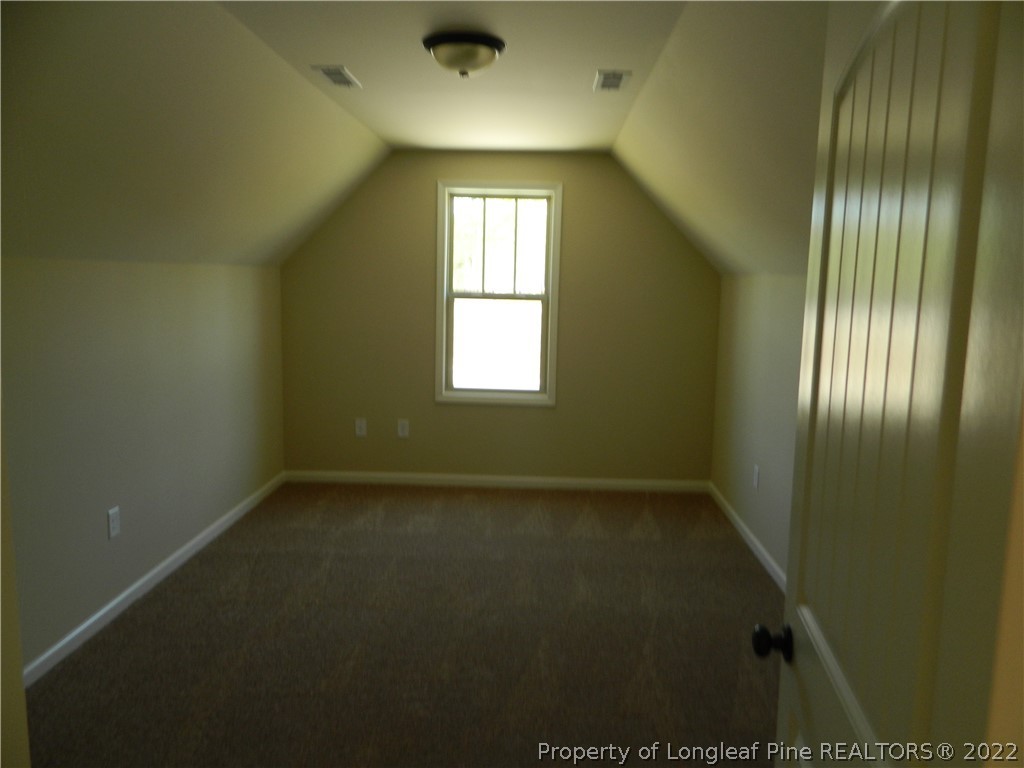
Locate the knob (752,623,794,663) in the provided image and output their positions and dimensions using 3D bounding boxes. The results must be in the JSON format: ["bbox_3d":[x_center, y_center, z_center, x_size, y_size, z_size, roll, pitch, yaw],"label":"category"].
[{"bbox_3d":[0.452,0.446,1.286,0.064,0.066,0.066,2,8,10],"label":"knob"}]

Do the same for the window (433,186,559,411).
[{"bbox_3d":[-0.100,-0.635,5.312,0.870,1.580,0.110,1,8,2],"label":"window"}]

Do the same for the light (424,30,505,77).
[{"bbox_3d":[-0.177,-1.218,2.759,0.325,0.138,0.325,1,8,2],"label":"light"}]

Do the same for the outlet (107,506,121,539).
[{"bbox_3d":[-1.773,0.619,3.306,0.012,0.122,0.078,1,8,2],"label":"outlet"}]

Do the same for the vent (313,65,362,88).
[{"bbox_3d":[-0.787,-1.375,3.340,0.146,0.020,0.350,1,8,2],"label":"vent"}]

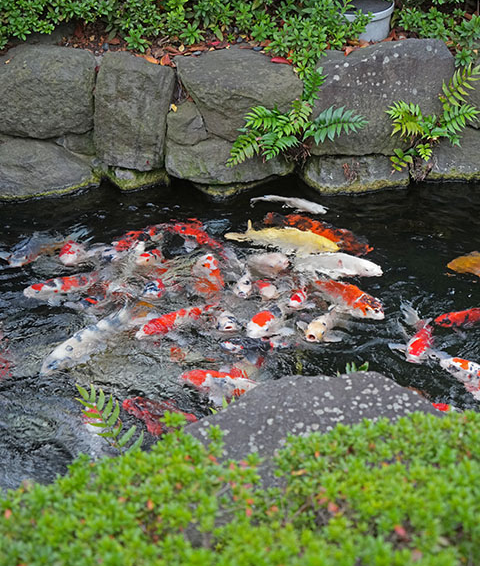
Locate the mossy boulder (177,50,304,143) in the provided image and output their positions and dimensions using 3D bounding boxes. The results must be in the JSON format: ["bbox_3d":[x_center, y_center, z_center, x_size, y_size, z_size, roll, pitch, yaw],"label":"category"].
[{"bbox_3d":[-0.003,-0.994,4.591,0.638,0.400,0.450,-3,32,-5],"label":"mossy boulder"}]

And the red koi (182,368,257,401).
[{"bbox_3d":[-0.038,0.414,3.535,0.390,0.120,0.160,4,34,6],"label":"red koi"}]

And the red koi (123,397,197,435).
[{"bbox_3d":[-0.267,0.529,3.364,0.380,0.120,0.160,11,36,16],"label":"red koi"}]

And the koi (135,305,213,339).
[{"bbox_3d":[-0.263,0.182,3.880,0.420,0.120,0.130,-18,38,-25],"label":"koi"}]

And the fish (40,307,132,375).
[{"bbox_3d":[-0.668,0.230,3.970,0.170,0.160,0.640,19,38,27],"label":"fish"}]

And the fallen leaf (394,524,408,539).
[{"bbox_3d":[0.358,0.551,1.950,0.018,0.012,0.036,-23,40,-30],"label":"fallen leaf"}]

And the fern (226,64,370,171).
[{"bbox_3d":[0.288,-0.853,4.479,0.691,0.420,0.360,-3,32,-5],"label":"fern"}]

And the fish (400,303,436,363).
[{"bbox_3d":[0.823,0.195,4.024,0.190,0.150,0.520,8,34,12],"label":"fish"}]

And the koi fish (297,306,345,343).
[{"bbox_3d":[0.395,0.166,3.903,0.180,0.130,0.370,19,39,26],"label":"koi fish"}]

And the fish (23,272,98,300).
[{"bbox_3d":[-0.803,-0.013,4.343,0.520,0.140,0.150,-13,35,-19],"label":"fish"}]

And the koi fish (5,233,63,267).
[{"bbox_3d":[-0.904,-0.161,4.051,0.130,0.130,0.386,24,39,33],"label":"koi fish"}]

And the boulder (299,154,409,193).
[{"bbox_3d":[0.610,-0.618,4.649,0.543,0.220,0.400,-3,32,-5],"label":"boulder"}]

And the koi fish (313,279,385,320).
[{"bbox_3d":[0.421,0.051,3.692,0.419,0.140,0.130,25,40,34],"label":"koi fish"}]

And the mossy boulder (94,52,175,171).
[{"bbox_3d":[-0.590,-1.021,5.031,0.436,0.658,0.360,0,33,0],"label":"mossy boulder"}]

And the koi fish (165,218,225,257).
[{"bbox_3d":[-0.229,-0.215,4.156,0.120,0.120,0.451,-28,41,-37],"label":"koi fish"}]

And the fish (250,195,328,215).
[{"bbox_3d":[0.246,-0.387,4.394,0.382,0.090,0.080,5,32,8],"label":"fish"}]

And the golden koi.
[{"bbox_3d":[0.214,-0.224,4.669,0.620,0.160,0.150,7,34,11],"label":"golden koi"}]

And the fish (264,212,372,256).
[{"bbox_3d":[0.363,-0.233,4.184,0.569,0.140,0.140,18,36,26],"label":"fish"}]

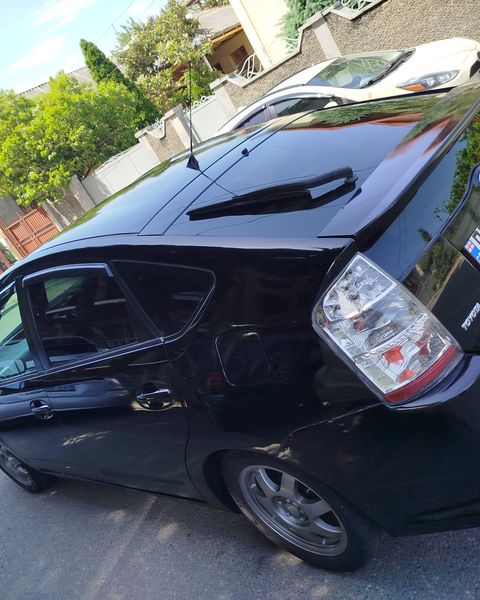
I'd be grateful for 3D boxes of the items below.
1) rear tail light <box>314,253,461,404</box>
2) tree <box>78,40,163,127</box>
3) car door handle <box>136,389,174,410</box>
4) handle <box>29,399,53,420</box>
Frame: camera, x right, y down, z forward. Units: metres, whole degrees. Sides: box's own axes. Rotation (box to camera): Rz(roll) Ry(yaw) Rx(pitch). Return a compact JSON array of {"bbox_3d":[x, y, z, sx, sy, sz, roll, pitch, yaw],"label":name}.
[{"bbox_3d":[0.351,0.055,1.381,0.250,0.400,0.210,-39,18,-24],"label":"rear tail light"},{"bbox_3d":[-2.589,-4.290,13.822,1.400,4.740,1.400,-13,25,47],"label":"tree"},{"bbox_3d":[-0.285,0.334,1.871,0.210,0.075,0.055,-13,25,47],"label":"car door handle"},{"bbox_3d":[-0.952,0.525,2.661,0.200,0.075,0.055,-13,25,47],"label":"handle"}]

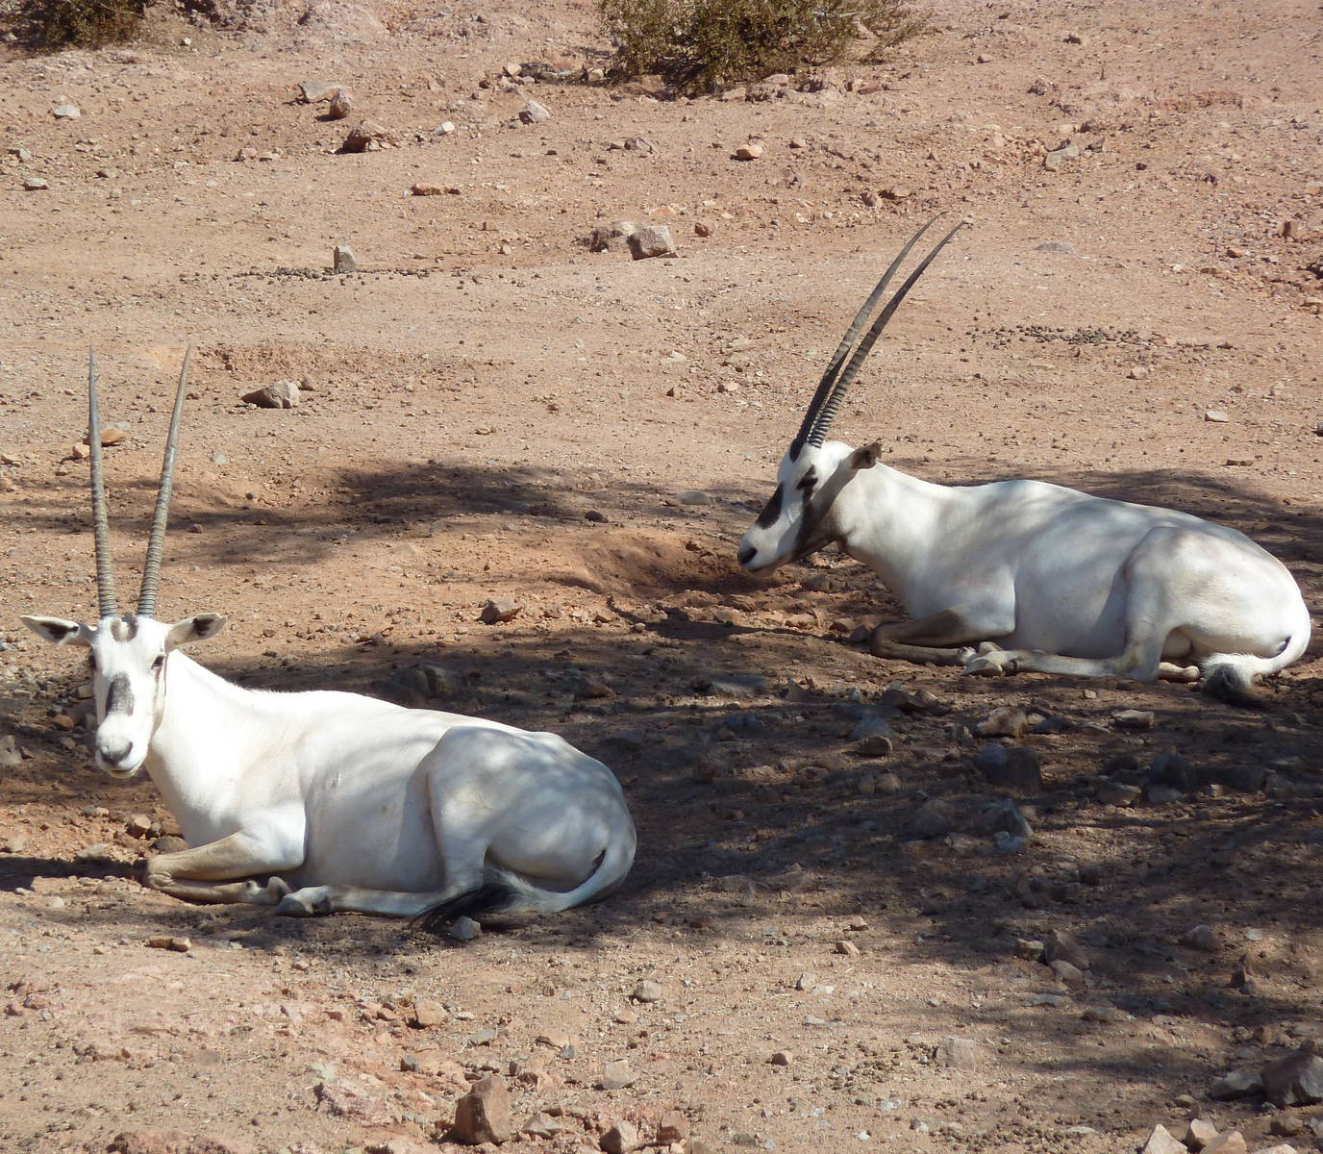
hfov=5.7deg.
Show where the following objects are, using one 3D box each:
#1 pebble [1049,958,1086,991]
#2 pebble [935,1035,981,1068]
[{"bbox_3d":[0.872,0.852,28.608,0.080,0.062,0.070,0,12,0],"label":"pebble"},{"bbox_3d":[0.584,0.933,26.208,0.090,0.054,0.070,0,11,0],"label":"pebble"}]

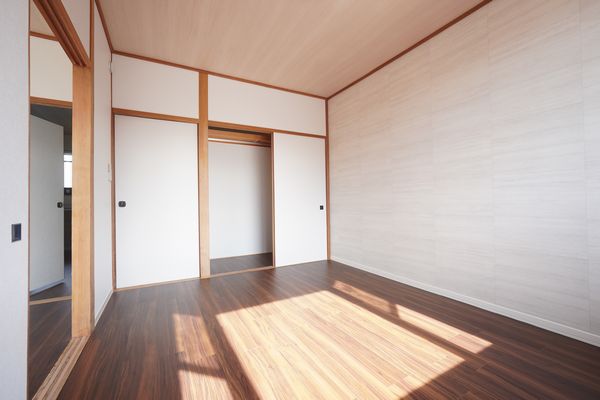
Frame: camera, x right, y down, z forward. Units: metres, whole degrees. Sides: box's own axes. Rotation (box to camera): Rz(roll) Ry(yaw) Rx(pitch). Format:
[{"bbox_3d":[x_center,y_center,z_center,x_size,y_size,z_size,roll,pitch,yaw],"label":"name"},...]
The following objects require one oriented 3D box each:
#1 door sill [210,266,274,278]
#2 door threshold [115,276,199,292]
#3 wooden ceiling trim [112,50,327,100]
[{"bbox_3d":[-0.697,0.886,3.106,0.813,0.020,0.055,-1,-1,-29],"label":"door sill"},{"bbox_3d":[-1.517,0.911,2.724,0.804,0.019,0.070,-1,0,-29],"label":"door threshold"},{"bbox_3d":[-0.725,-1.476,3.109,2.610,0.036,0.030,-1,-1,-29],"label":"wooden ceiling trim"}]

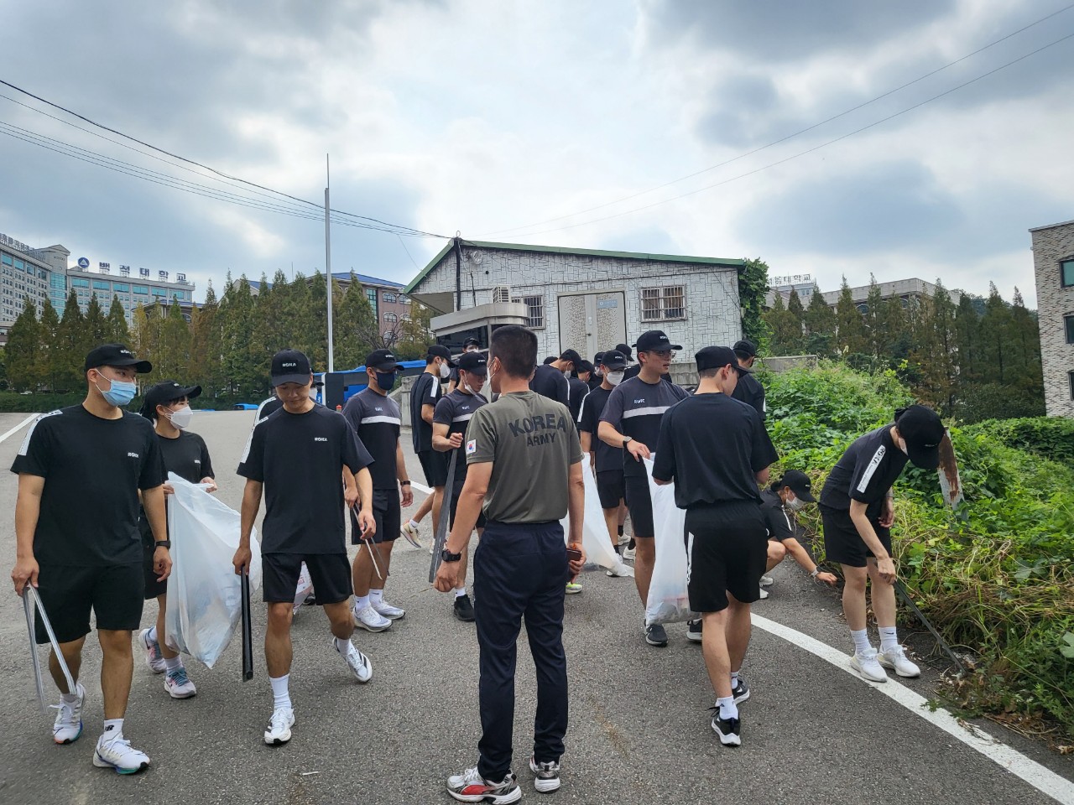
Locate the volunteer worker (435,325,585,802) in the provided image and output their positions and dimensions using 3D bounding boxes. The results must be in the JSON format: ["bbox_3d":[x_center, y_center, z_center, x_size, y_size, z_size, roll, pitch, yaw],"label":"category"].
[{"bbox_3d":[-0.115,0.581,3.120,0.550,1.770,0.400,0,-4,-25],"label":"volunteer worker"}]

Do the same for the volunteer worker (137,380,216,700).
[{"bbox_3d":[-1.957,0.708,4.350,0.500,1.653,0.650,1,-5,-42],"label":"volunteer worker"}]

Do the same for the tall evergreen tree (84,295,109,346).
[{"bbox_3d":[-45.281,-5.831,83.000,3.200,10.676,3.200,-2,-4,0],"label":"tall evergreen tree"}]

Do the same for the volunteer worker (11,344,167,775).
[{"bbox_3d":[-1.986,0.622,3.600,0.620,1.770,0.460,1,-5,-43],"label":"volunteer worker"}]

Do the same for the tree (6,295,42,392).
[{"bbox_3d":[-52.156,-5.672,82.000,3.700,10.377,3.700,-2,-4,0],"label":"tree"}]

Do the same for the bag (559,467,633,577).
[{"bbox_3d":[0.431,0.868,6.050,0.600,0.915,0.450,-2,-4,-10],"label":"bag"}]

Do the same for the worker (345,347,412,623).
[{"bbox_3d":[-1.045,0.556,5.360,0.520,1.809,0.450,1,-5,-40],"label":"worker"}]

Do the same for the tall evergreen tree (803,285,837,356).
[{"bbox_3d":[27.220,-7.058,78.000,3.400,8.496,3.400,-2,-4,0],"label":"tall evergreen tree"}]

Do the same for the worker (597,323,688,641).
[{"bbox_3d":[0.657,0.464,4.770,0.600,1.790,0.450,-2,-4,0],"label":"worker"}]

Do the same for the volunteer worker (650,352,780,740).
[{"bbox_3d":[0.811,0.604,3.760,0.560,1.740,0.460,-2,-4,4],"label":"volunteer worker"}]

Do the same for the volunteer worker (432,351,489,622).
[{"bbox_3d":[-0.445,0.545,5.380,0.580,1.777,0.450,0,-4,-28],"label":"volunteer worker"}]

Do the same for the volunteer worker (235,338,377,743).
[{"bbox_3d":[-1.140,0.643,3.950,0.660,1.783,0.800,-2,-4,0],"label":"volunteer worker"}]

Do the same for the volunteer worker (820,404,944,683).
[{"bbox_3d":[1.725,0.715,4.080,0.500,1.363,0.780,0,-4,-38],"label":"volunteer worker"}]

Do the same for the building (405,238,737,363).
[{"bbox_3d":[1.685,-2.596,25.815,9.470,4.030,7.500,-3,-4,13],"label":"building"}]

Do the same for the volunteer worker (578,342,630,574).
[{"bbox_3d":[0.570,0.448,6.480,0.520,1.750,0.420,-1,-4,-12],"label":"volunteer worker"}]

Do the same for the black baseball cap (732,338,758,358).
[{"bbox_3d":[1.693,-0.436,6.550,0.175,0.140,0.260,-5,-15,38],"label":"black baseball cap"}]

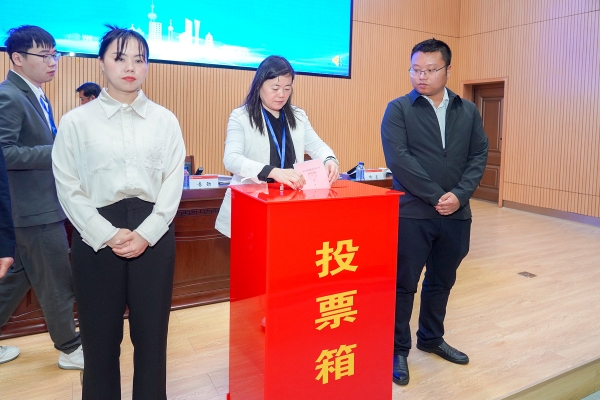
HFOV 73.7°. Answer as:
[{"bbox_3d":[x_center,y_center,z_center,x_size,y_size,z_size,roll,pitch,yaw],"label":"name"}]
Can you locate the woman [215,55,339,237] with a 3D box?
[{"bbox_3d":[-0.135,0.080,2.080,0.560,1.600,0.460,-1,7,-22],"label":"woman"}]

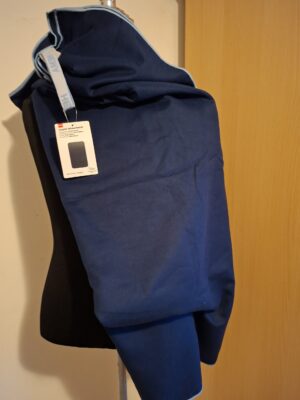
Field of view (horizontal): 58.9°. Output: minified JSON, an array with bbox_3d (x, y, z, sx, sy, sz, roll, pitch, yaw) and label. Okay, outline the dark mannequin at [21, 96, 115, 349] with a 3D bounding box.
[{"bbox_3d":[-0.079,-0.027,0.609,0.400,0.690,0.235,-2,10,-3],"label":"dark mannequin"}]

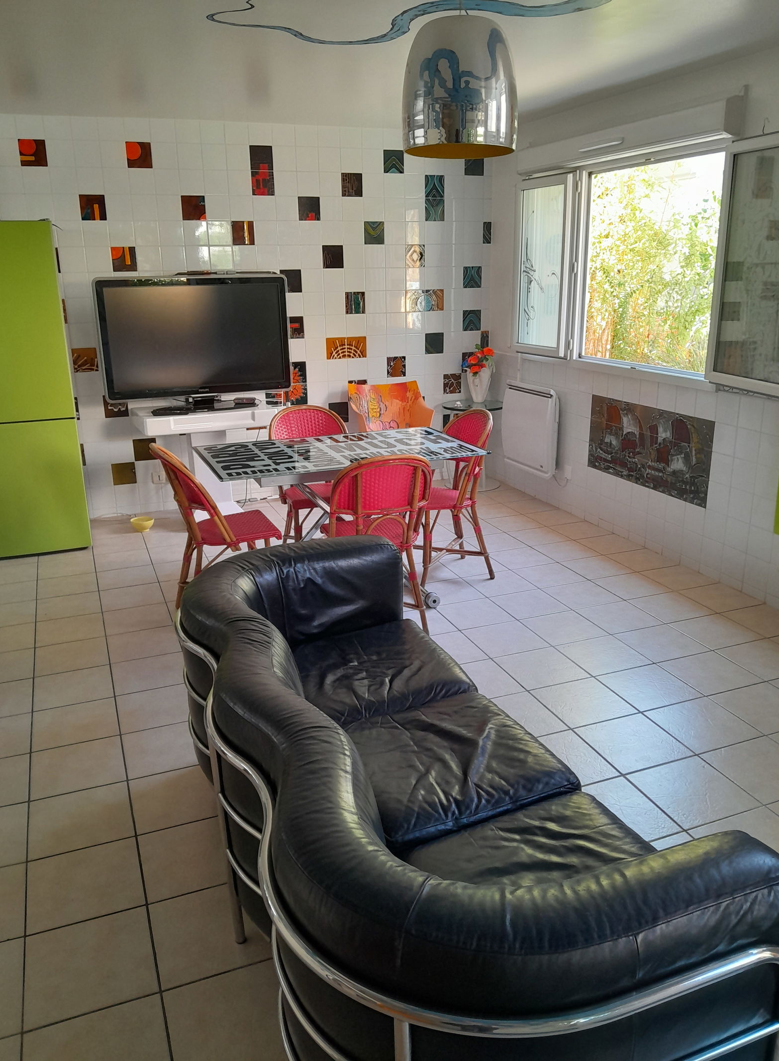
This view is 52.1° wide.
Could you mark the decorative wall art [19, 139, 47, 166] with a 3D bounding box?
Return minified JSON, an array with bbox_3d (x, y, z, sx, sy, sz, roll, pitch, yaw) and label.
[{"bbox_3d":[-2.108,-2.238,4.705,0.150,0.150,0.015,-8,19,-20],"label":"decorative wall art"}]

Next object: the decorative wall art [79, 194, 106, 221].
[{"bbox_3d":[-1.817,-1.984,4.897,0.150,0.150,0.015,-8,19,-20],"label":"decorative wall art"}]

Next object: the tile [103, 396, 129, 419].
[{"bbox_3d":[-1.816,-0.826,5.299,0.150,0.150,0.012,-7,19,-18],"label":"tile"}]

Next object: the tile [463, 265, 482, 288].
[{"bbox_3d":[0.615,-1.863,5.876,0.150,0.150,0.015,-8,19,-20],"label":"tile"}]

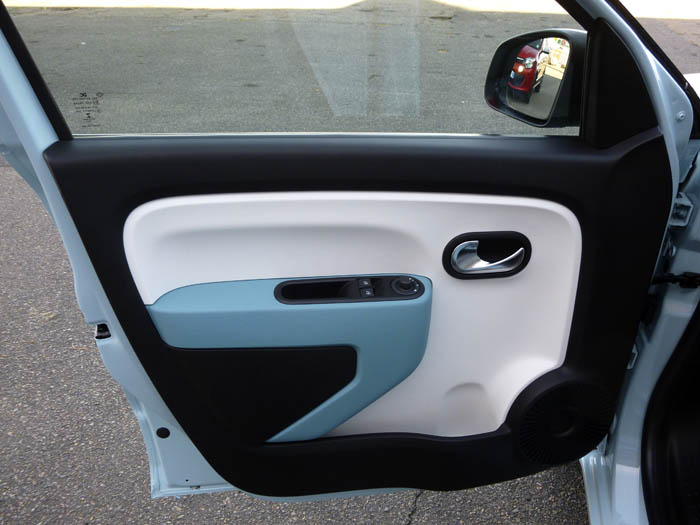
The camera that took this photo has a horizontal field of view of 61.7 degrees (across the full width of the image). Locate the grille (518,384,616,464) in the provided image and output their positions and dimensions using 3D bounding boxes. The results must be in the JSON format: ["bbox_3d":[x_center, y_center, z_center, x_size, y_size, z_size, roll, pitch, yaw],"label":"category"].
[{"bbox_3d":[0.385,0.286,1.043,0.178,0.178,0.030,-2,23,-4],"label":"grille"}]

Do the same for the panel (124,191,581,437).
[{"bbox_3d":[0.012,0.092,0.968,0.730,0.425,0.100,-2,24,-4],"label":"panel"}]

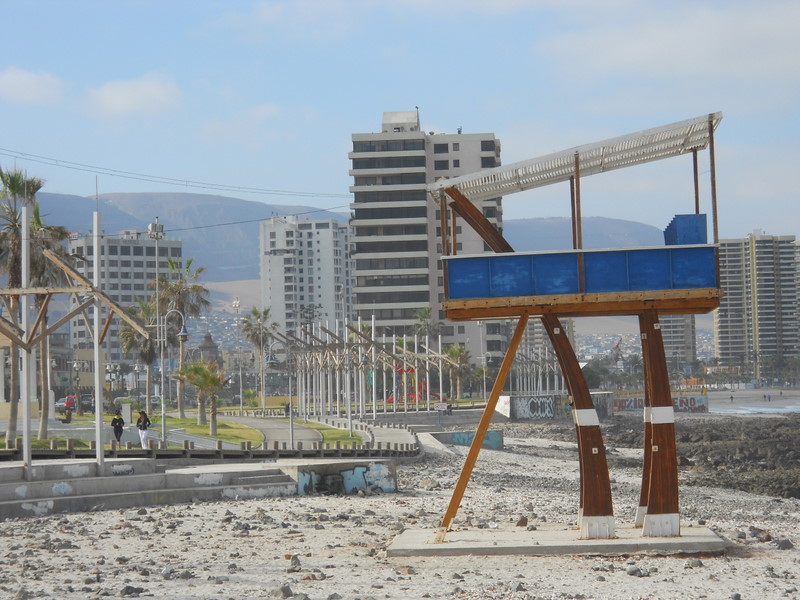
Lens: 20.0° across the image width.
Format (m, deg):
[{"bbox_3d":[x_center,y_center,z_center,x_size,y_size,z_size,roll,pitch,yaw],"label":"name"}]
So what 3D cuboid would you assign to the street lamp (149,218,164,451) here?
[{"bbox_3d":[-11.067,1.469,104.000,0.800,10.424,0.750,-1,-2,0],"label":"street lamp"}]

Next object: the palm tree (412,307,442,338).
[{"bbox_3d":[3.709,7.087,300.000,4.100,12.400,4.100,-1,-2,0],"label":"palm tree"}]

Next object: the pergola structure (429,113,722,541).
[{"bbox_3d":[4.409,0.838,56.329,6.897,10.074,6.200,-2,-2,4],"label":"pergola structure"}]

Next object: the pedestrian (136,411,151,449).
[{"bbox_3d":[-10.860,5.532,96.000,0.560,1.670,0.420,-2,-2,14],"label":"pedestrian"}]

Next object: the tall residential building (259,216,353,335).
[{"bbox_3d":[-27.743,1.632,672.000,23.000,52.500,23.000,-2,-2,12],"label":"tall residential building"}]

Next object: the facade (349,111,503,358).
[{"bbox_3d":[4.566,-7.388,376.000,24.000,46.000,20.000,-2,-2,5],"label":"facade"}]

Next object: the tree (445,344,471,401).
[{"bbox_3d":[7.515,9.410,296.000,3.400,7.319,3.400,-1,-2,0],"label":"tree"}]

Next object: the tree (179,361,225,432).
[{"bbox_3d":[-11.685,5.798,134.000,2.700,4.250,2.700,-1,-2,0],"label":"tree"}]

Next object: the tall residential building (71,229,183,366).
[{"bbox_3d":[-67.219,3.798,555.000,21.000,41.000,18.000,0,-3,-38],"label":"tall residential building"}]

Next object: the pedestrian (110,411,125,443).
[{"bbox_3d":[-12.460,5.718,100.000,0.560,1.660,0.400,-2,-2,3],"label":"pedestrian"}]

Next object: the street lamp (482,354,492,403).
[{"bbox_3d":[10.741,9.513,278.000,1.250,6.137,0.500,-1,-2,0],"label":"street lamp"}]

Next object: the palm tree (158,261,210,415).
[{"bbox_3d":[-16.920,2.931,177.000,4.220,12.661,4.220,-1,-2,0],"label":"palm tree"}]

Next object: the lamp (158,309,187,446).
[{"bbox_3d":[-10.001,3.466,100.000,1.400,6.100,0.650,-1,-2,0],"label":"lamp"}]

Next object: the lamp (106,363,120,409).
[{"bbox_3d":[-36.306,10.898,287.000,1.600,5.829,1.200,-1,-2,0],"label":"lamp"}]

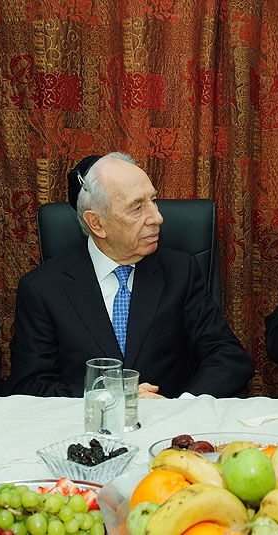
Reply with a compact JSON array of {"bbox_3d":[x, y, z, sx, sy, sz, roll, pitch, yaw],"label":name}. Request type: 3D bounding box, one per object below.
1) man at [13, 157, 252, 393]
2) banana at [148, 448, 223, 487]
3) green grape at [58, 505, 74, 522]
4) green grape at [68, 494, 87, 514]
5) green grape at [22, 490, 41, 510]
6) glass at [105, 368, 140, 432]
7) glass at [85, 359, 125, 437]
[{"bbox_3d":[0.010,0.379,1.516,0.550,1.230,0.720,-1,7,-10],"label":"man"},{"bbox_3d":[0.066,0.246,0.894,0.140,0.055,0.045,5,9,38],"label":"banana"},{"bbox_3d":[-0.087,0.295,0.882,0.018,0.021,0.019,0,7,0],"label":"green grape"},{"bbox_3d":[-0.077,0.294,0.911,0.021,0.021,0.021,0,7,0],"label":"green grape"},{"bbox_3d":[-0.136,0.294,0.927,0.021,0.021,0.021,0,7,0],"label":"green grape"},{"bbox_3d":[-0.030,0.231,1.273,0.065,0.099,0.065,0,7,0],"label":"glass"},{"bbox_3d":[-0.056,0.224,1.205,0.067,0.136,0.067,0,7,0],"label":"glass"}]

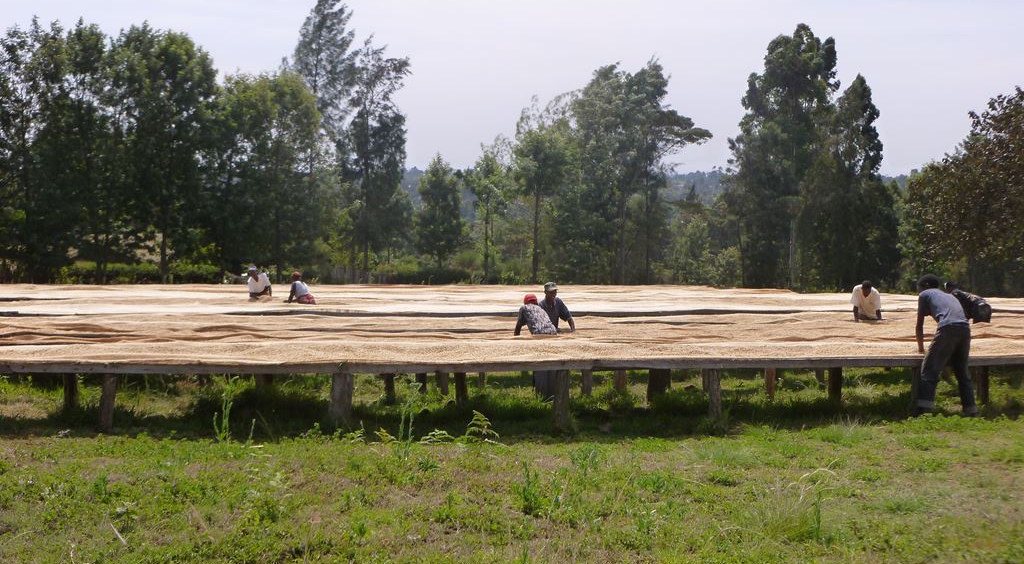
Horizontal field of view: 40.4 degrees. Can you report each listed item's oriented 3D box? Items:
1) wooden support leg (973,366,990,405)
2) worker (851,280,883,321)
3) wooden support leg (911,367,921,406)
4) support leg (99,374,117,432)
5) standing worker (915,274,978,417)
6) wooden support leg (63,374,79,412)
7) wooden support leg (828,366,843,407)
[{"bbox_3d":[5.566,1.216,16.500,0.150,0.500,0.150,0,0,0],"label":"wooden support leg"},{"bbox_3d":[6.400,0.641,25.100,0.560,1.360,0.650,0,1,9],"label":"worker"},{"bbox_3d":[4.340,1.136,14.900,0.135,0.500,0.135,0,1,0],"label":"wooden support leg"},{"bbox_3d":[-3.957,1.189,13.600,0.155,0.580,0.150,0,1,0],"label":"support leg"},{"bbox_3d":[4.625,0.677,14.800,0.550,1.510,0.650,0,1,-41],"label":"standing worker"},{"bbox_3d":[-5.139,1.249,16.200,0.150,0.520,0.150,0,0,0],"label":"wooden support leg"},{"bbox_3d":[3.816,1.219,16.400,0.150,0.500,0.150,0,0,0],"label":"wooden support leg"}]

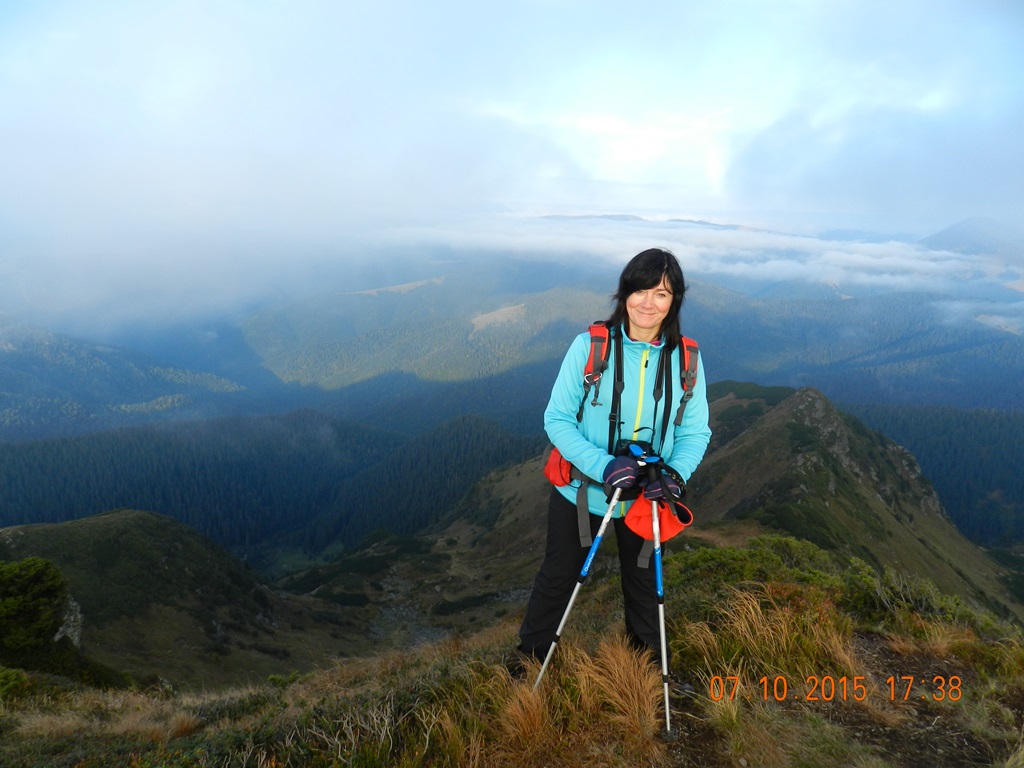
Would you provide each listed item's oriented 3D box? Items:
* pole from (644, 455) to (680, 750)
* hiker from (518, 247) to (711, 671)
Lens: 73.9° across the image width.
[{"bbox_3d":[0.465,0.703,2.119,0.060,1.031,0.060,-6,15,2],"label":"pole"},{"bbox_3d":[0.344,0.362,2.280,0.620,1.590,0.500,2,14,0],"label":"hiker"}]

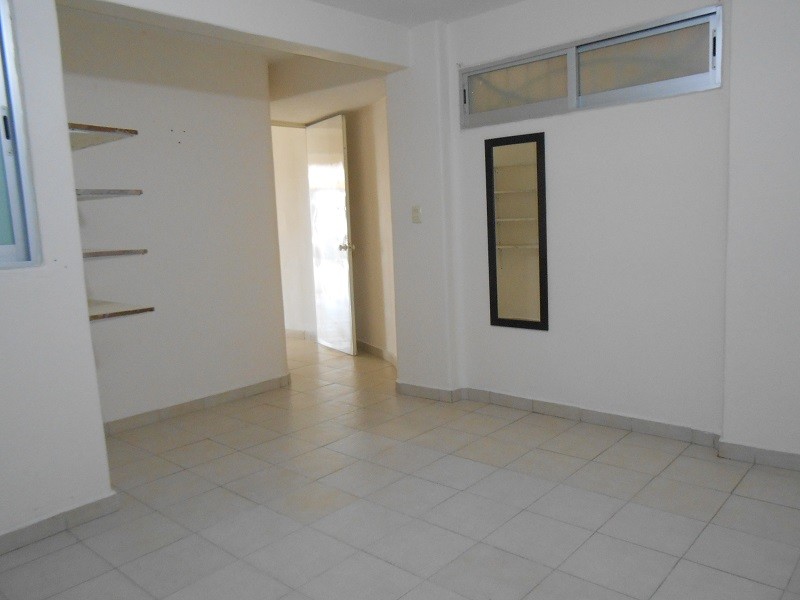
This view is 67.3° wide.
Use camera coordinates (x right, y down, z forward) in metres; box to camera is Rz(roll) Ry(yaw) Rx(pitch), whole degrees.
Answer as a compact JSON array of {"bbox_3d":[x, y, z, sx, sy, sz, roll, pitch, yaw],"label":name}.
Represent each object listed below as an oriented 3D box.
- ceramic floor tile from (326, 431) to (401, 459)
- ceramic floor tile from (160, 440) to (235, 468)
[{"bbox_3d":[-0.197,0.801,3.317,0.313,0.010,0.313,3,9,42],"label":"ceramic floor tile"},{"bbox_3d":[-1.063,0.825,3.188,0.304,0.009,0.304,3,9,42],"label":"ceramic floor tile"}]

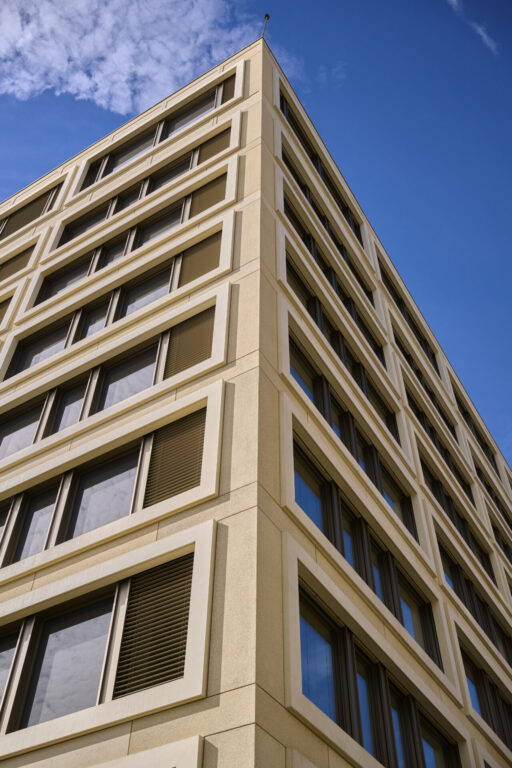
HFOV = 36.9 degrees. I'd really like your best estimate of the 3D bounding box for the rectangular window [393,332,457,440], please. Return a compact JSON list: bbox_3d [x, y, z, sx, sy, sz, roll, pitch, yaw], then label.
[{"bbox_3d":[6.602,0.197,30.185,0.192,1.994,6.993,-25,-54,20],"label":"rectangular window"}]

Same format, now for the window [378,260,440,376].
[{"bbox_3d":[6.648,-2.729,33.639,0.192,2.993,6.993,-25,-54,20],"label":"window"}]

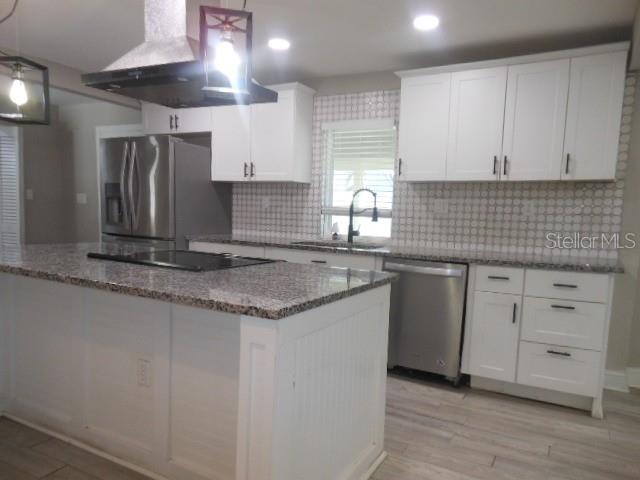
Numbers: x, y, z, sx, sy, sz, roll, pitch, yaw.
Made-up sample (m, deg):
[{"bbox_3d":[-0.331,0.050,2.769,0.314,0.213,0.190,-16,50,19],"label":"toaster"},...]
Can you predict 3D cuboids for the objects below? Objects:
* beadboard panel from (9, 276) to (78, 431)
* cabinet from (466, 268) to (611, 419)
[{"bbox_3d":[-1.470,0.562,2.459,0.580,0.750,0.025,4,5,28],"label":"beadboard panel"},{"bbox_3d":[1.503,0.604,3.229,0.833,0.876,0.629,4,5,28],"label":"cabinet"}]

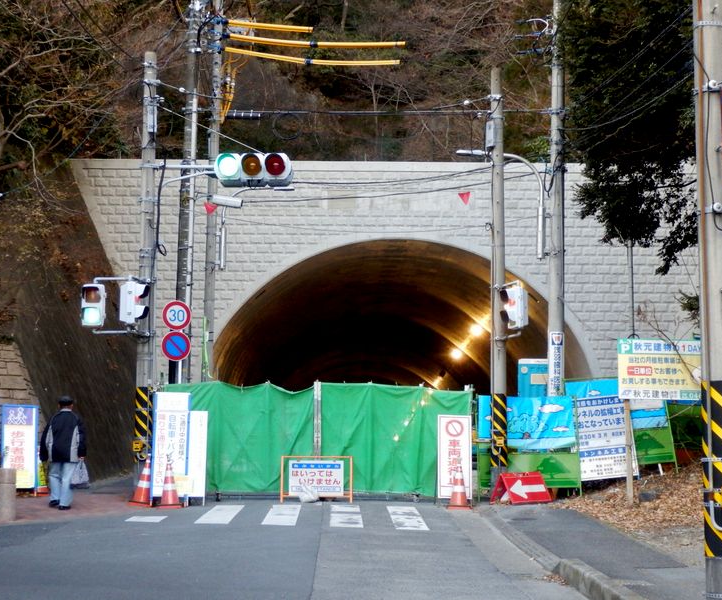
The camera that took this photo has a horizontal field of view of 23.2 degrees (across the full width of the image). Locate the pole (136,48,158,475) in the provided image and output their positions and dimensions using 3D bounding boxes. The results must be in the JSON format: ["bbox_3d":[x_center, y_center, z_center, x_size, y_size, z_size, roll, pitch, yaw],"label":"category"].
[{"bbox_3d":[-3.429,-0.468,28.211,0.270,7.120,0.270,0,-3,0],"label":"pole"}]

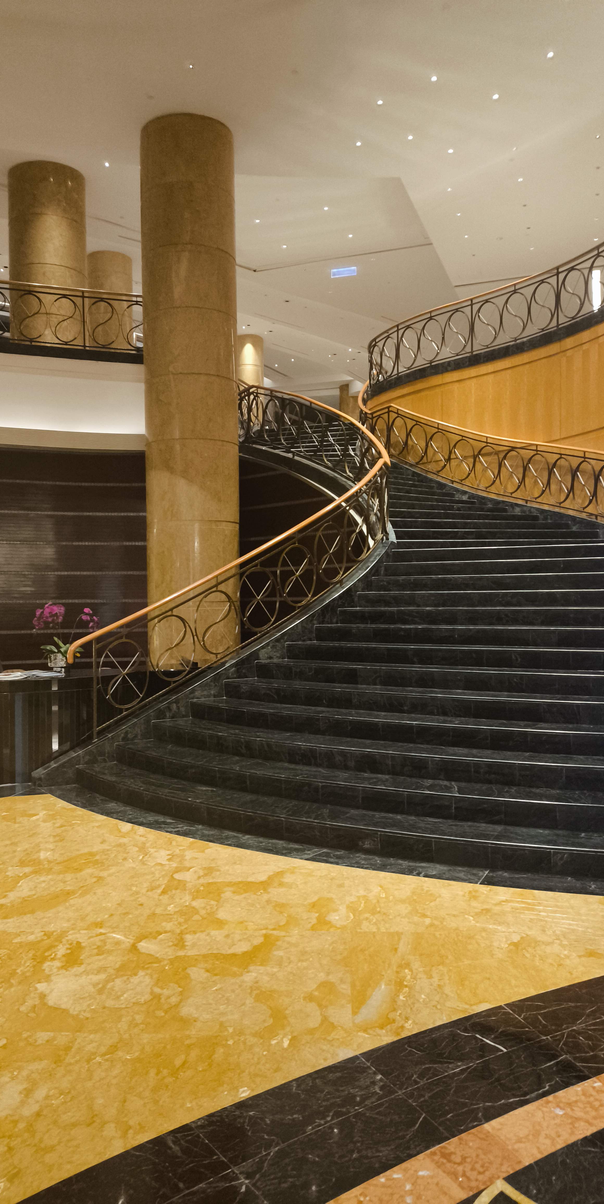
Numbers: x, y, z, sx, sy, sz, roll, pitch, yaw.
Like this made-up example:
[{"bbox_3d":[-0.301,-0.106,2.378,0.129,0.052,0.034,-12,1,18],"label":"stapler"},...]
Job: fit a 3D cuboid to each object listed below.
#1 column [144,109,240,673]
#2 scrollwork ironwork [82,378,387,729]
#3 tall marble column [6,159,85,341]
[{"bbox_3d":[-1.708,-2.810,13.450,1.410,8.820,1.410,-1,0,0],"label":"column"},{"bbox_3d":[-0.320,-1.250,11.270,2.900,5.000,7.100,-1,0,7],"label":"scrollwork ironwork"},{"bbox_3d":[-4.827,-6.310,16.550,1.410,3.560,1.410,-1,0,0],"label":"tall marble column"}]

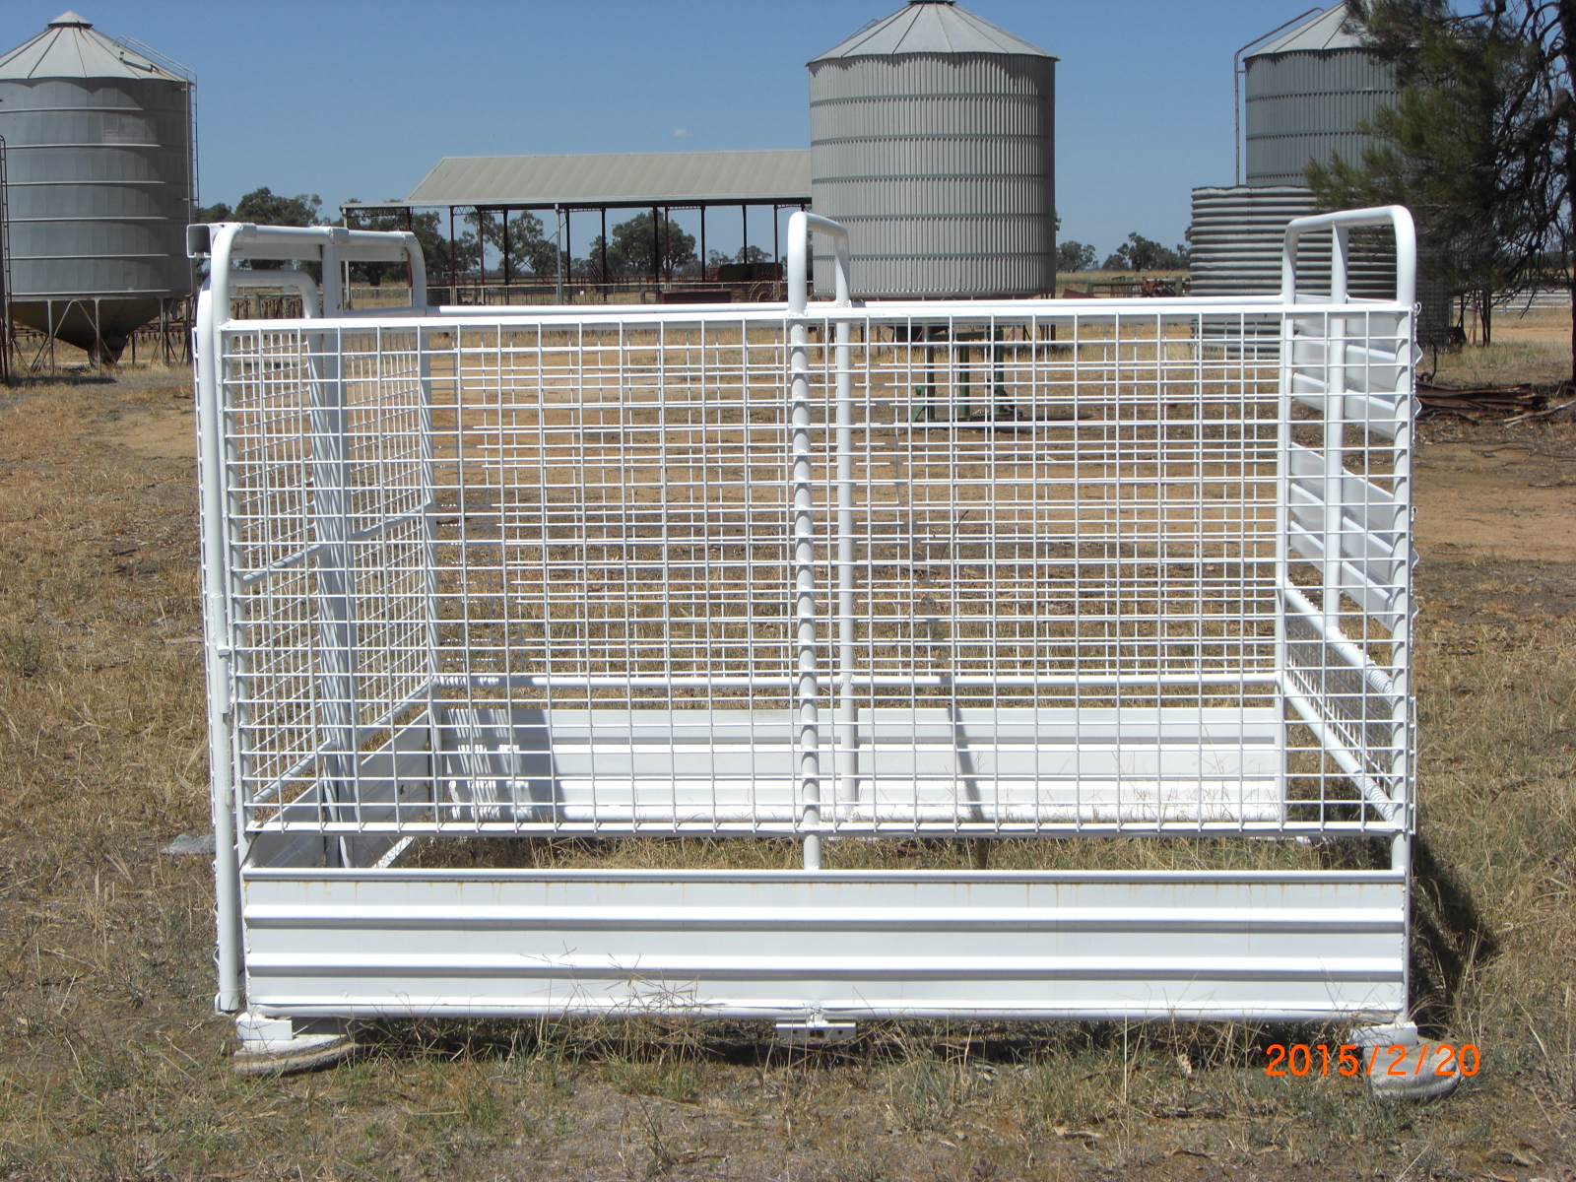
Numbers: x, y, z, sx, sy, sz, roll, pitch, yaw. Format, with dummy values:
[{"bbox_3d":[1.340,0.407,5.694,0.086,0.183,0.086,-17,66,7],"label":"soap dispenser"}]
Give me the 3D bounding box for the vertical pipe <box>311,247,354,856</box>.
[{"bbox_3d":[-0.997,-0.061,5.699,0.055,1.430,0.065,0,8,4],"label":"vertical pipe"}]

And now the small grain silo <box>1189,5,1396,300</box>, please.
[{"bbox_3d":[9.483,-7.007,43.500,4.400,5.800,4.400,0,7,4],"label":"small grain silo"}]

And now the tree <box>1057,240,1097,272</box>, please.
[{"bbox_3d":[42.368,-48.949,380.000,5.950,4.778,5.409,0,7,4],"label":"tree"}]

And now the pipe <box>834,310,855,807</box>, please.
[{"bbox_3d":[0.147,-0.074,6.598,0.034,1.287,0.034,0,8,4],"label":"pipe"}]

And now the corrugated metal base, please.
[{"bbox_3d":[0.052,0.667,4.886,2.190,0.295,0.050,0,8,4],"label":"corrugated metal base"}]

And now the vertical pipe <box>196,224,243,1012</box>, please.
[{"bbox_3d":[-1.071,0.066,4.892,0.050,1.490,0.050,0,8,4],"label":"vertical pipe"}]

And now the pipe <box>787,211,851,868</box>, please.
[{"bbox_3d":[0.089,-0.169,5.689,0.040,1.280,1.820,0,8,4],"label":"pipe"}]

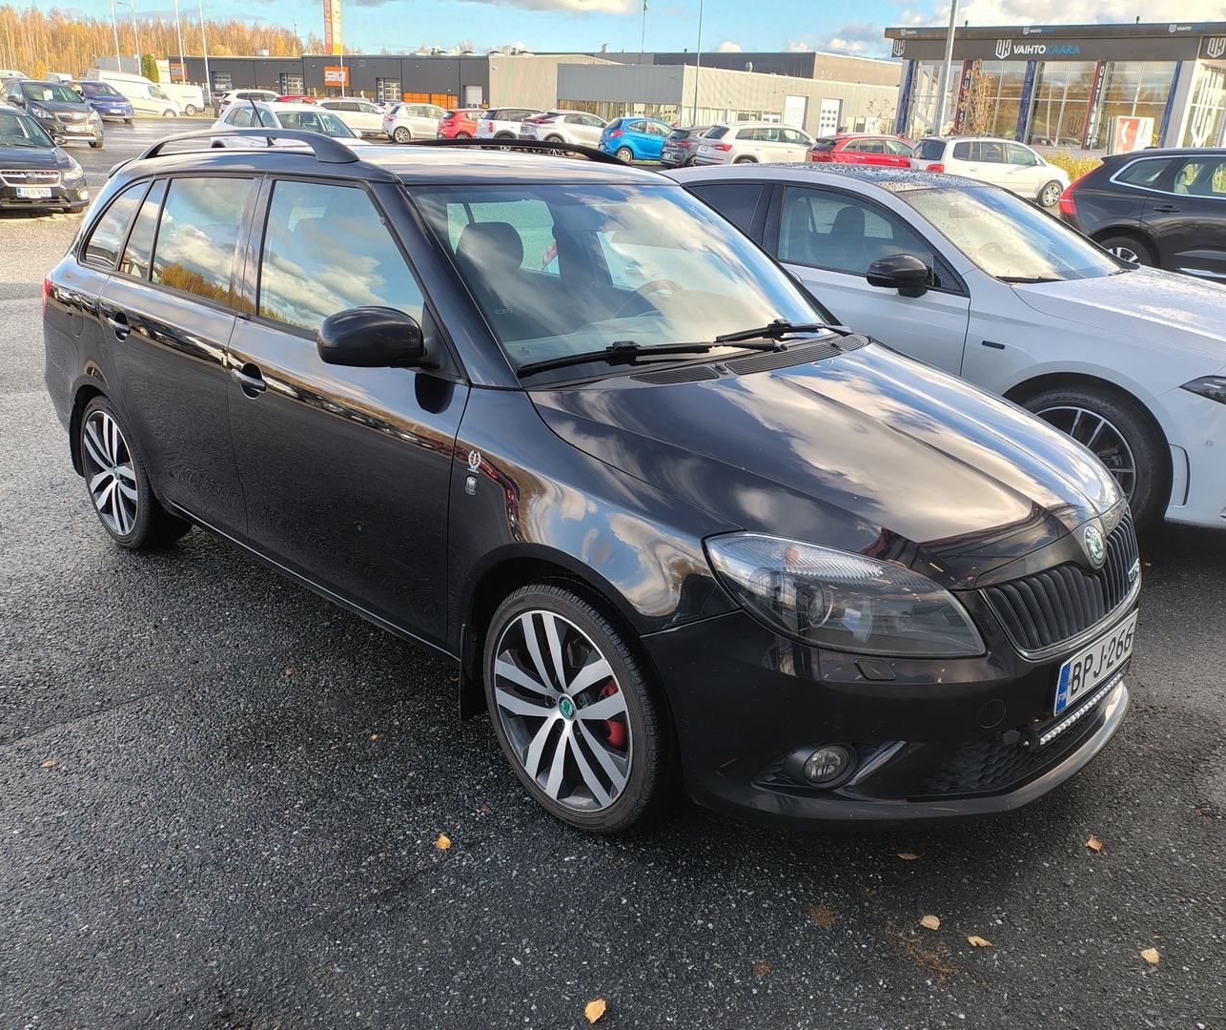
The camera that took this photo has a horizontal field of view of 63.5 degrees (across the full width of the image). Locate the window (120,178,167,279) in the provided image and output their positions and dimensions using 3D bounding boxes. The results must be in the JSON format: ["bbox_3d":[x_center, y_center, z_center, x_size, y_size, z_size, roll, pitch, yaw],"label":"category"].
[{"bbox_3d":[-1.628,-0.997,3.453,0.230,0.355,0.025,19,7,39],"label":"window"}]

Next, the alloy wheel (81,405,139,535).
[{"bbox_3d":[-1.861,-0.178,3.832,0.465,0.465,0.170,18,25,40],"label":"alloy wheel"}]

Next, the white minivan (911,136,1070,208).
[{"bbox_3d":[10.350,-9.400,27.100,4.400,1.650,1.800,-3,20,-16],"label":"white minivan"}]

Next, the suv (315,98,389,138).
[{"bbox_3d":[-11.130,-17.390,43.500,4.500,1.580,1.830,-8,25,-25],"label":"suv"}]

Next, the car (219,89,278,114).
[{"bbox_3d":[-19.300,-22.450,54.400,4.500,1.670,1.840,-13,28,-34],"label":"car"}]

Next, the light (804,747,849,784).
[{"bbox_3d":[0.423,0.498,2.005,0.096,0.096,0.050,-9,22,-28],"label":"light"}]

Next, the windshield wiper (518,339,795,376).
[{"bbox_3d":[0.104,-0.416,2.555,0.730,0.060,0.080,-10,23,-24],"label":"windshield wiper"}]

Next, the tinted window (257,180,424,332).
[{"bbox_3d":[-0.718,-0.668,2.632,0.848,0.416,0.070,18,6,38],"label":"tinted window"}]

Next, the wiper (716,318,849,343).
[{"bbox_3d":[0.490,-0.535,2.890,0.570,0.060,0.070,-9,21,-36],"label":"wiper"}]

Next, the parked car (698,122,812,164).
[{"bbox_3d":[4.776,-10.959,30.160,4.697,1.670,1.882,-6,22,-21],"label":"parked car"}]

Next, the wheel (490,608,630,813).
[{"bbox_3d":[-0.071,0.442,2.345,0.190,0.470,0.470,-14,25,-42],"label":"wheel"}]

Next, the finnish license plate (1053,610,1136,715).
[{"bbox_3d":[1.069,0.325,2.190,0.025,0.117,0.430,16,23,42],"label":"finnish license plate"}]

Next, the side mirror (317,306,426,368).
[{"bbox_3d":[-0.563,-0.410,2.311,0.120,0.135,0.210,18,25,40],"label":"side mirror"}]

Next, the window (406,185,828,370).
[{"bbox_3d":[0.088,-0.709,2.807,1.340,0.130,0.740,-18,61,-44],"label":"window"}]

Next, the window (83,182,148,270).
[{"bbox_3d":[-1.825,-1.066,3.628,0.461,0.322,0.060,20,7,42],"label":"window"}]

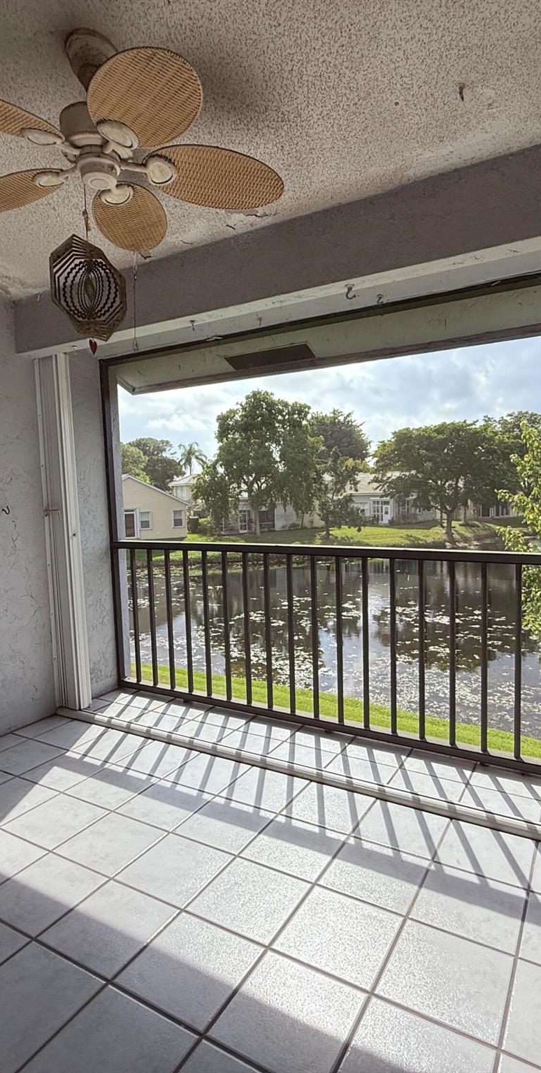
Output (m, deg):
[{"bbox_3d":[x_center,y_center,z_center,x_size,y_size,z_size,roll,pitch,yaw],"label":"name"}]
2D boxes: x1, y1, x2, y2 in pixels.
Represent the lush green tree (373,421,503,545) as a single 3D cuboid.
[{"bbox_3d":[14.041,-4.769,47.982,11.000,9.612,10.000,-2,5,0],"label":"lush green tree"}]

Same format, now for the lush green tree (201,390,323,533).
[{"bbox_3d":[-0.589,-6.226,49.834,10.000,12.670,9.000,-2,5,0],"label":"lush green tree"}]

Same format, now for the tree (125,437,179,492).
[{"bbox_3d":[-15.939,-7.699,77.875,7.400,11.500,7.200,-2,5,0],"label":"tree"}]

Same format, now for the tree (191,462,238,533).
[{"bbox_3d":[-4.748,-3.040,49.090,4.200,6.500,4.100,-2,5,0],"label":"tree"}]

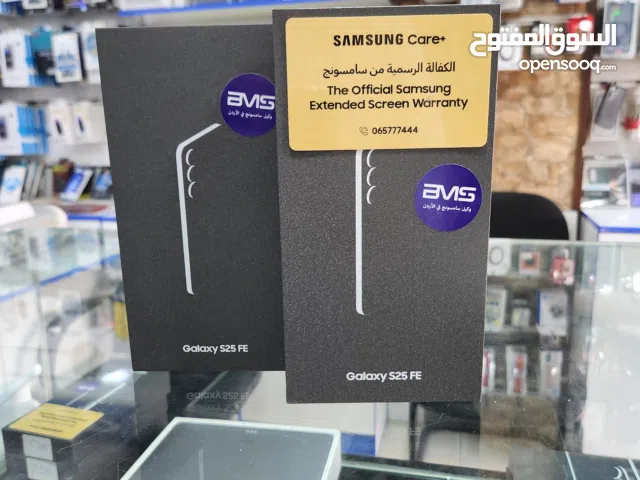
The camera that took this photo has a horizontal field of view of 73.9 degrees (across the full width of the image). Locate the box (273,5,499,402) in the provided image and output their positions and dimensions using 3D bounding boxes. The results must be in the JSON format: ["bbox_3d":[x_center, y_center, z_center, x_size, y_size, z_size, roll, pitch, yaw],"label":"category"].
[{"bbox_3d":[0.028,-0.011,0.197,0.090,0.171,0.026,-1,10,1],"label":"box"}]

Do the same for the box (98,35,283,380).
[{"bbox_3d":[-0.056,-0.016,0.224,0.090,0.171,0.026,-1,10,2],"label":"box"}]

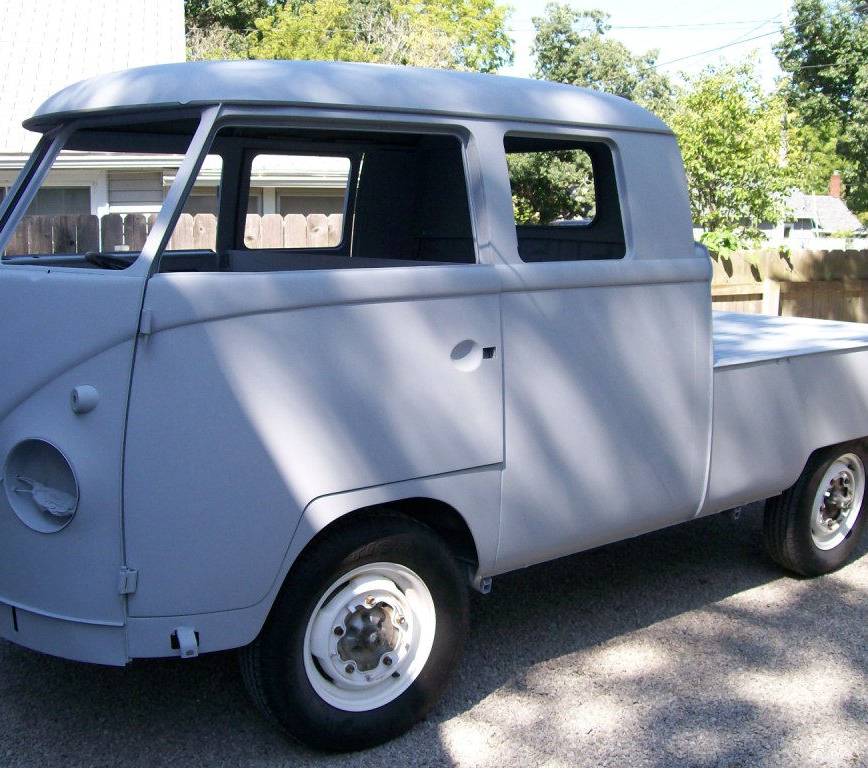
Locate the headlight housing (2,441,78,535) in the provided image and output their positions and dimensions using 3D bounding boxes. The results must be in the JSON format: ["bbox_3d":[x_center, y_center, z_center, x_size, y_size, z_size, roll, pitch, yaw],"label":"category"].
[{"bbox_3d":[-0.898,0.233,2.518,0.222,0.228,0.090,5,8,35],"label":"headlight housing"}]

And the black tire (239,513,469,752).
[{"bbox_3d":[-0.207,0.687,2.985,0.688,0.685,0.178,-3,9,-34],"label":"black tire"}]

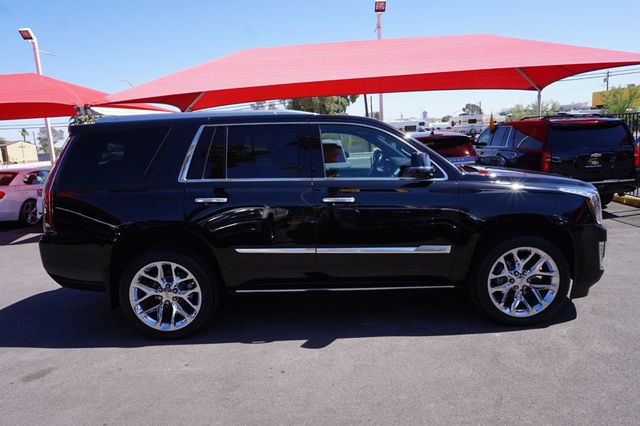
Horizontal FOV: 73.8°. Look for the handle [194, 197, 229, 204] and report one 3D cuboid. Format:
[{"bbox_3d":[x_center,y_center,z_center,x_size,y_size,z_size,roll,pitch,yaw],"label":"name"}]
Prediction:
[{"bbox_3d":[-0.861,-0.100,3.387,0.265,0.045,0.060,0,9,0],"label":"handle"}]

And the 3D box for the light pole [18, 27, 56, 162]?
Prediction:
[{"bbox_3d":[-9.557,-3.285,14.689,0.420,6.060,0.650,-3,9,0],"label":"light pole"}]

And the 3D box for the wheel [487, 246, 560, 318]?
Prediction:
[{"bbox_3d":[1.720,0.585,3.600,0.600,0.600,0.220,-3,9,0],"label":"wheel"}]

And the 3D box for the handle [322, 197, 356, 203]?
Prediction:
[{"bbox_3d":[0.152,-0.104,3.393,0.265,0.045,0.060,0,9,0],"label":"handle"}]

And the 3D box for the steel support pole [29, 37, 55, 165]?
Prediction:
[{"bbox_3d":[-9.523,-3.191,14.926,0.140,5.800,0.140,-3,9,0],"label":"steel support pole"}]

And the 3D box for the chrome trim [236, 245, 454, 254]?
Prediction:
[{"bbox_3d":[0.186,0.298,3.445,1.750,0.050,0.040,0,9,0],"label":"chrome trim"}]

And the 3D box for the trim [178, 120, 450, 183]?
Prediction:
[{"bbox_3d":[-0.045,-0.497,3.474,2.200,0.500,0.180,0,9,0],"label":"trim"}]

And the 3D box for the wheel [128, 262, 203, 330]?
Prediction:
[{"bbox_3d":[-1.299,0.701,3.596,0.600,0.600,0.220,-3,9,0],"label":"wheel"}]

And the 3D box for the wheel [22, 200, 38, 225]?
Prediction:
[{"bbox_3d":[-6.858,-0.001,10.000,0.200,0.550,0.550,-3,9,0],"label":"wheel"}]

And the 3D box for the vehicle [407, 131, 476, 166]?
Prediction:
[{"bbox_3d":[3.220,-1.527,13.546,1.970,1.780,4.800,-3,9,0],"label":"vehicle"}]

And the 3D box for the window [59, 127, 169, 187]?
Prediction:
[{"bbox_3d":[-1.690,-0.458,3.489,0.900,0.470,0.160,0,9,0],"label":"window"}]

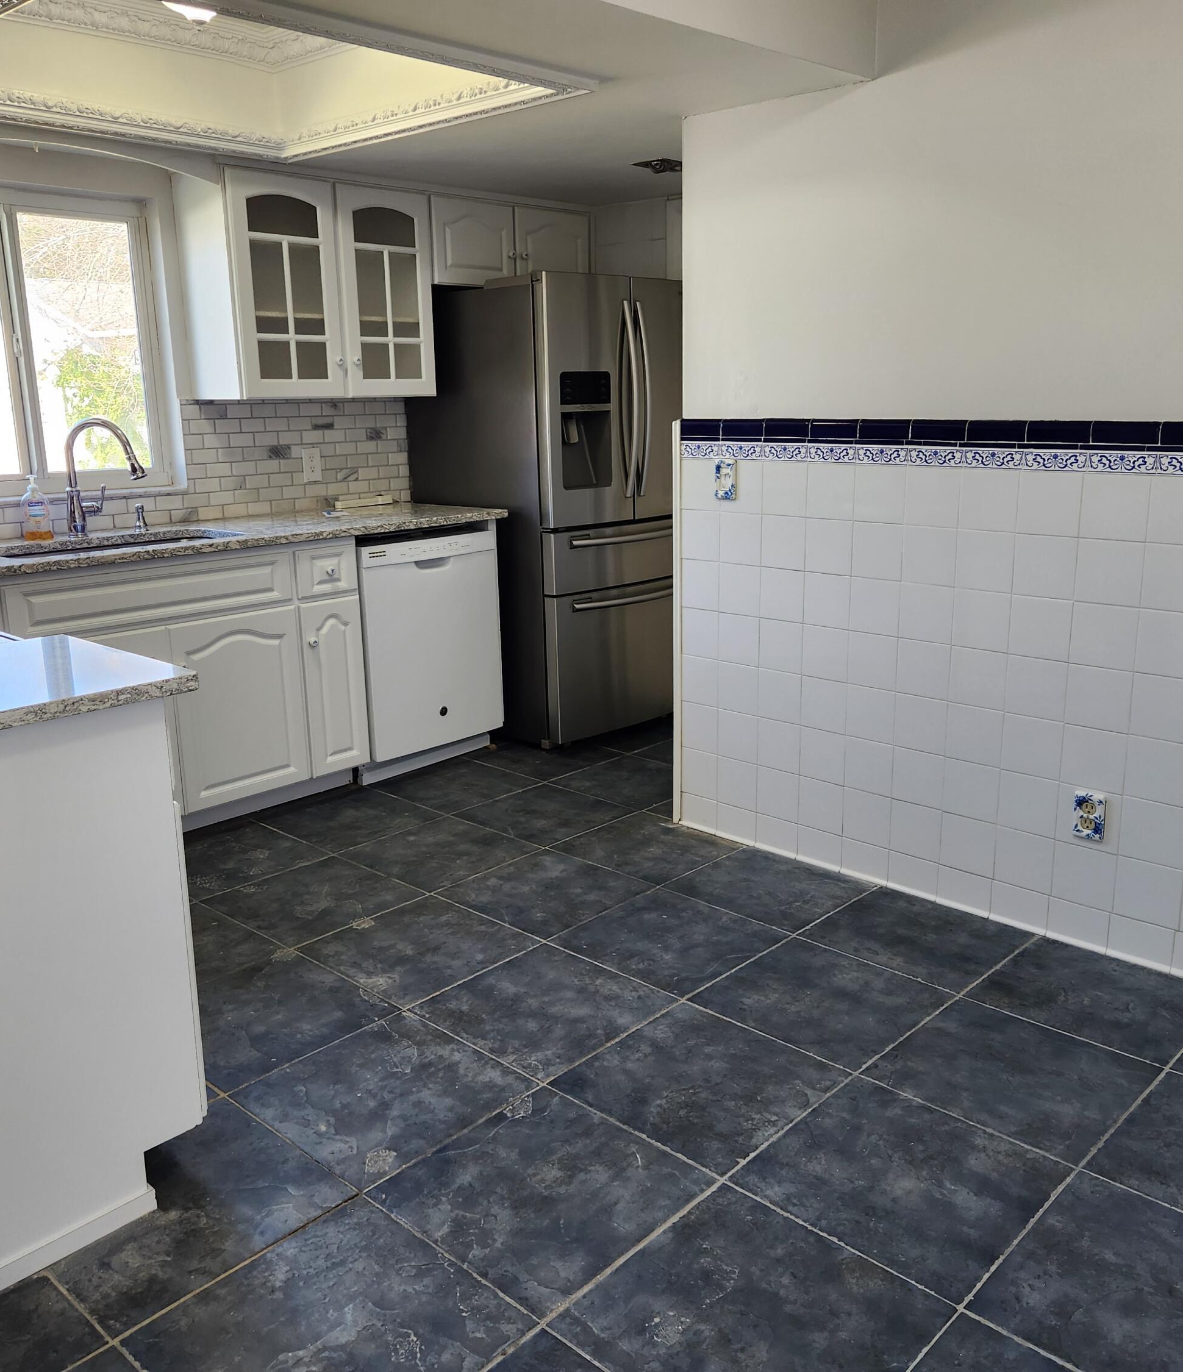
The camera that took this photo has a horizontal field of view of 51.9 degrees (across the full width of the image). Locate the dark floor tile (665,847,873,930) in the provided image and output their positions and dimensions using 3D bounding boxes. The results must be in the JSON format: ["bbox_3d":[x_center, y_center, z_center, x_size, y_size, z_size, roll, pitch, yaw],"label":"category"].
[{"bbox_3d":[0.506,0.577,3.429,0.452,0.015,0.425,12,19,42],"label":"dark floor tile"}]

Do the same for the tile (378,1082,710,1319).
[{"bbox_3d":[-0.087,0.900,2.169,0.452,0.015,0.452,12,19,42],"label":"tile"}]

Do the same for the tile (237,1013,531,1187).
[{"bbox_3d":[-0.418,0.825,2.461,0.450,0.013,0.450,12,19,42],"label":"tile"}]

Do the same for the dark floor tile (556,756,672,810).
[{"bbox_3d":[0.160,0.345,4.373,0.452,0.010,0.452,12,19,42],"label":"dark floor tile"}]

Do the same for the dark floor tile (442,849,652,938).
[{"bbox_3d":[-0.130,0.587,3.420,0.452,0.015,0.452,12,19,42],"label":"dark floor tile"}]

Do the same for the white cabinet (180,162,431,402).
[{"bbox_3d":[-0.987,-1.397,4.323,0.325,0.724,0.823,12,19,42],"label":"white cabinet"}]

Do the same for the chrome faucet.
[{"bbox_3d":[-1.549,-0.665,3.864,0.250,0.375,0.100,-4,14,-11],"label":"chrome faucet"}]

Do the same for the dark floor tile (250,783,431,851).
[{"bbox_3d":[-0.795,0.444,4.026,0.452,0.015,0.452,12,19,42],"label":"dark floor tile"}]

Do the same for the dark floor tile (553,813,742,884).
[{"bbox_3d":[0.179,0.502,3.743,0.452,0.010,0.443,12,19,42],"label":"dark floor tile"}]

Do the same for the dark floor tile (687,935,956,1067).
[{"bbox_3d":[0.536,0.726,2.801,0.450,0.013,0.450,12,19,42],"label":"dark floor tile"}]

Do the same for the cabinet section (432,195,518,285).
[{"bbox_3d":[-0.557,-1.692,4.683,0.333,0.319,0.431,12,19,41],"label":"cabinet section"}]

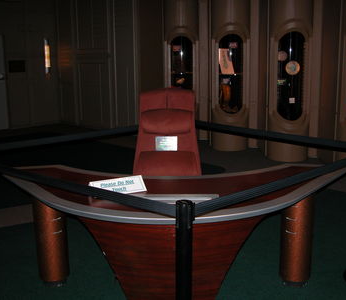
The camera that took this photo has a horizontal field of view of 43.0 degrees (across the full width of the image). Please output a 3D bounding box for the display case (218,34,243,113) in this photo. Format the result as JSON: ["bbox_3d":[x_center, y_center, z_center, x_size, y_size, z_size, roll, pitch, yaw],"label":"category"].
[{"bbox_3d":[0.917,-1.181,6.898,0.374,1.218,0.120,1,12,7],"label":"display case"}]

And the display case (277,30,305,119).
[{"bbox_3d":[1.675,-1.038,6.223,0.372,1.219,0.280,2,12,15],"label":"display case"}]

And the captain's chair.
[{"bbox_3d":[-0.035,0.169,3.512,0.580,1.270,0.750,-1,12,-1],"label":"captain's chair"}]

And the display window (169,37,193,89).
[{"bbox_3d":[0.154,-1.296,7.499,0.374,1.220,0.280,-1,12,1],"label":"display window"}]

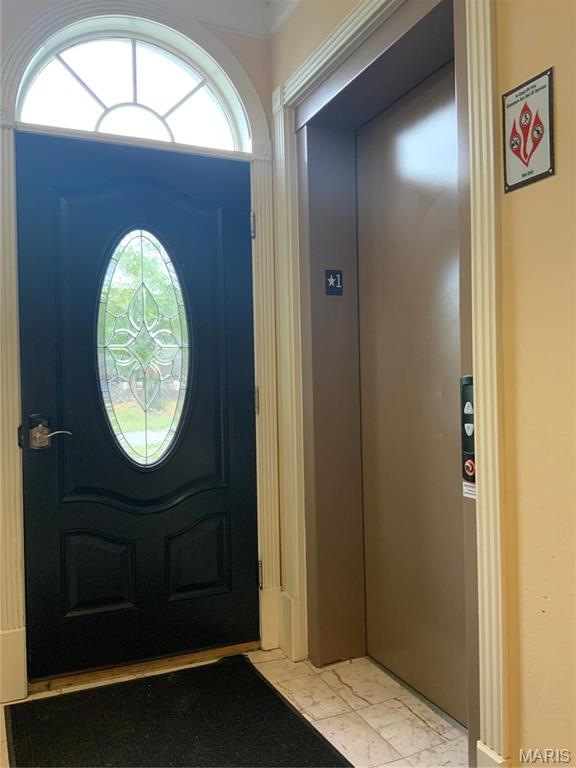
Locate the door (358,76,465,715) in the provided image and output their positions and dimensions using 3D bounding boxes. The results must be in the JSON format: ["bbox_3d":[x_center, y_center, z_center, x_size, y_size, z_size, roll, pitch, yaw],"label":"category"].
[{"bbox_3d":[0.501,0.034,2.213,0.050,2.134,0.905,-1,0,-23],"label":"door"}]

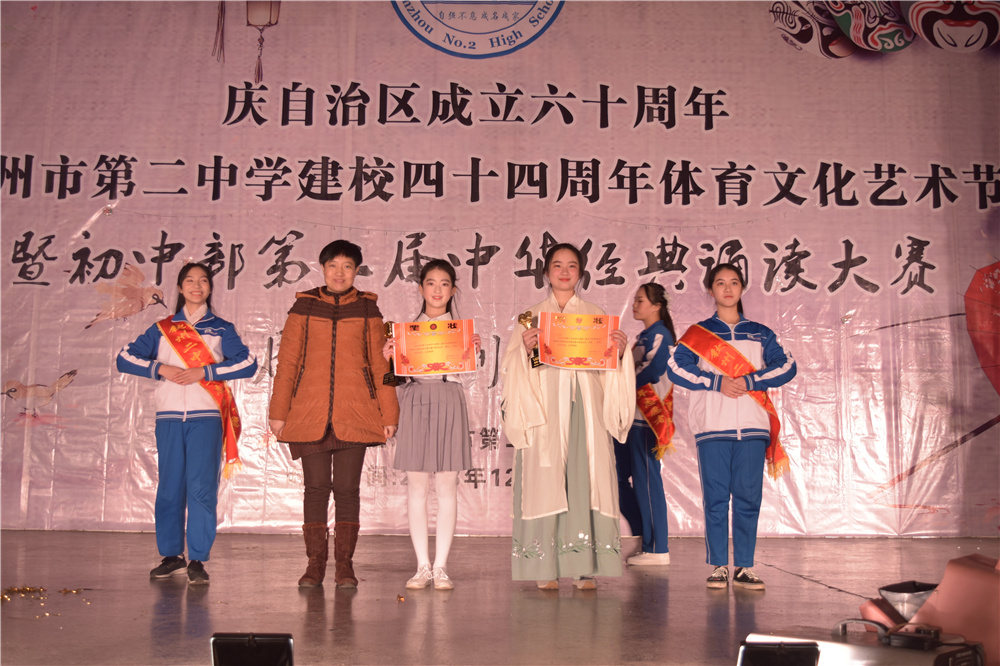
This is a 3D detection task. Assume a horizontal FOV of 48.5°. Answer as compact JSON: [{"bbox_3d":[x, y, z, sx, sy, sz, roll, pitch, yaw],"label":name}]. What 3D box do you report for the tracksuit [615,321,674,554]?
[{"bbox_3d":[0.849,0.611,6.572,0.387,1.379,0.500,0,-6,6],"label":"tracksuit"}]

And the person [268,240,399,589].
[{"bbox_3d":[-0.829,0.373,5.528,0.637,1.691,0.400,1,-6,-6],"label":"person"}]

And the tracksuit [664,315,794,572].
[{"bbox_3d":[1.136,0.517,5.475,0.623,1.251,0.360,0,-6,2],"label":"tracksuit"}]

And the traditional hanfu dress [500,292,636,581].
[{"bbox_3d":[0.337,0.491,5.457,0.654,1.407,0.520,1,-6,0],"label":"traditional hanfu dress"}]

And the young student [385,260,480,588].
[{"bbox_3d":[-0.331,0.420,5.443,0.456,1.590,0.460,1,-6,-1],"label":"young student"}]

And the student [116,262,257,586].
[{"bbox_3d":[-1.562,0.424,5.532,0.690,1.575,0.400,1,-6,-8],"label":"student"}]

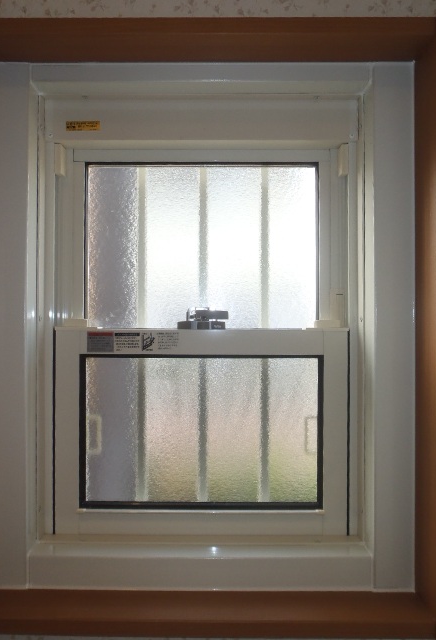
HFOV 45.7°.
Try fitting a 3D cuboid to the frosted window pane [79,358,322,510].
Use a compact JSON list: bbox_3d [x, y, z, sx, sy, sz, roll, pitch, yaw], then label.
[{"bbox_3d":[-0.030,0.208,0.967,0.453,0.285,0.020,0,-1,0],"label":"frosted window pane"}]

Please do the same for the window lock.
[{"bbox_3d":[-0.028,-0.003,0.966,0.096,0.041,0.039,0,-1,0],"label":"window lock"}]

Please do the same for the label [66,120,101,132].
[{"bbox_3d":[-0.248,-0.357,0.956,0.063,0.019,0.002,0,-1,0],"label":"label"}]

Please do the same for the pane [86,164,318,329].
[{"bbox_3d":[-0.031,-0.143,1.013,0.455,0.325,0.020,0,-1,0],"label":"pane"}]

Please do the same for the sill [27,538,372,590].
[{"bbox_3d":[-0.028,0.427,0.908,0.579,0.060,0.073,0,-1,0],"label":"sill"}]

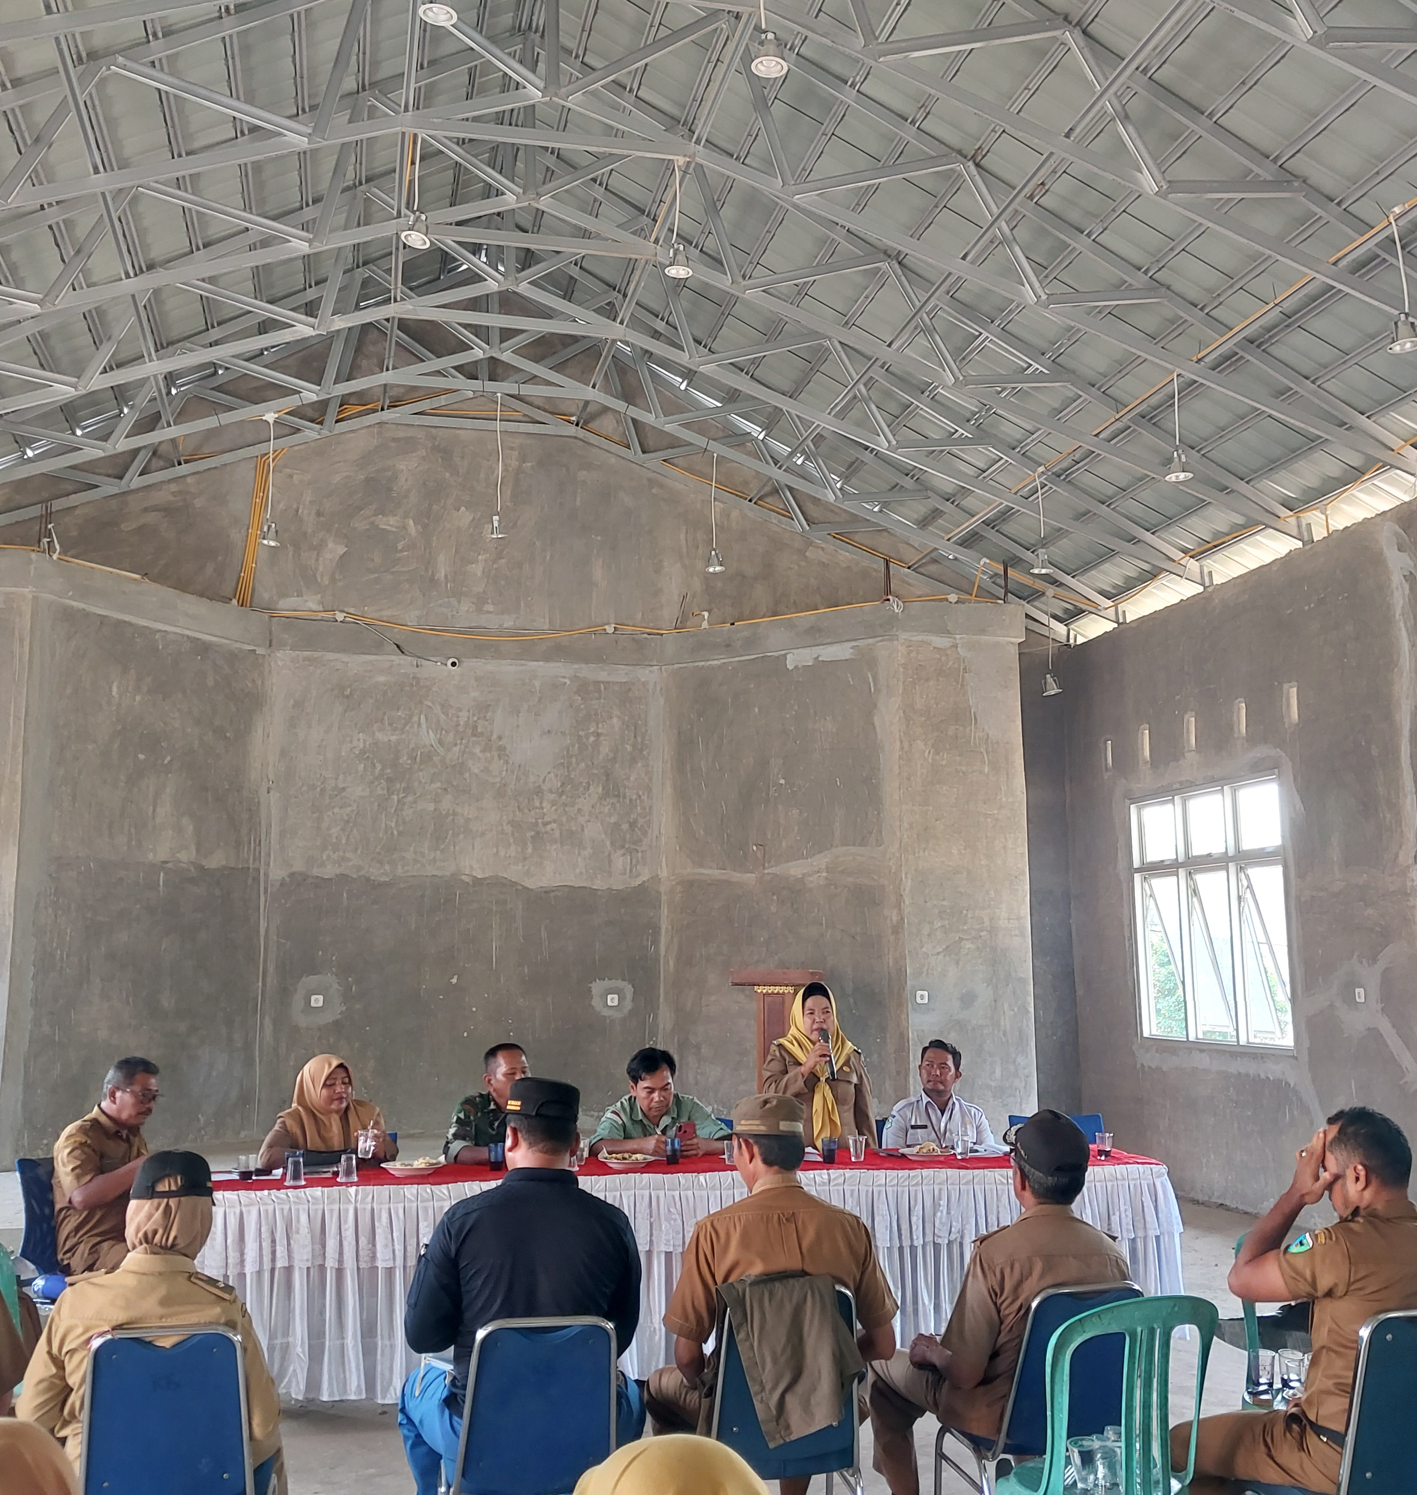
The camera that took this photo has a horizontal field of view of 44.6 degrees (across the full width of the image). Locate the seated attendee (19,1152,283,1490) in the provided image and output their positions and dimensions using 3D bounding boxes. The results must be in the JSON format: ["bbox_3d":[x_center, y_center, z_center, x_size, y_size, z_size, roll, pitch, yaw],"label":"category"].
[{"bbox_3d":[-1.214,1.499,3.885,0.540,1.220,0.800,1,-8,-7],"label":"seated attendee"}]

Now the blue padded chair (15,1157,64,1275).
[{"bbox_3d":[-2.470,2.050,6.880,0.520,0.840,0.440,0,-8,-3],"label":"blue padded chair"}]

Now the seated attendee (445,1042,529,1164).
[{"bbox_3d":[-0.872,1.905,7.160,0.520,1.290,0.750,1,-8,-11],"label":"seated attendee"}]

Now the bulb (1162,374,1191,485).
[{"bbox_3d":[2.334,-1.582,8.600,0.145,0.510,0.145,0,-8,0],"label":"bulb"}]

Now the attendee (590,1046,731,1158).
[{"bbox_3d":[-0.202,1.896,7.379,0.580,1.220,0.750,1,-8,-6],"label":"attendee"}]

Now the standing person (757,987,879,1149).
[{"bbox_3d":[0.494,1.817,7.713,0.500,1.530,0.360,1,-8,-6],"label":"standing person"}]

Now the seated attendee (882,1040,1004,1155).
[{"bbox_3d":[1.080,1.980,7.800,0.500,1.280,0.760,0,-8,0],"label":"seated attendee"}]

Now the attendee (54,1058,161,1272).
[{"bbox_3d":[-2.093,1.833,6.514,0.800,1.270,0.520,0,-8,-4],"label":"attendee"}]

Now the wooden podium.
[{"bbox_3d":[0.415,1.920,10.100,0.560,1.180,0.450,1,-8,-9],"label":"wooden podium"}]

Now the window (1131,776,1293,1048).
[{"bbox_3d":[3.302,1.106,11.400,0.120,1.720,1.800,2,-8,-14],"label":"window"}]

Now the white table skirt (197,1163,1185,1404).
[{"bbox_3d":[-0.042,2.045,6.874,3.720,0.750,0.780,1,-8,-8],"label":"white table skirt"}]

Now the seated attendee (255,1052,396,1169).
[{"bbox_3d":[-1.601,1.898,7.195,0.570,1.220,0.720,2,-8,-15],"label":"seated attendee"}]

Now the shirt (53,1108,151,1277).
[{"bbox_3d":[-2.380,1.730,6.780,0.360,0.640,0.470,0,-8,0],"label":"shirt"}]

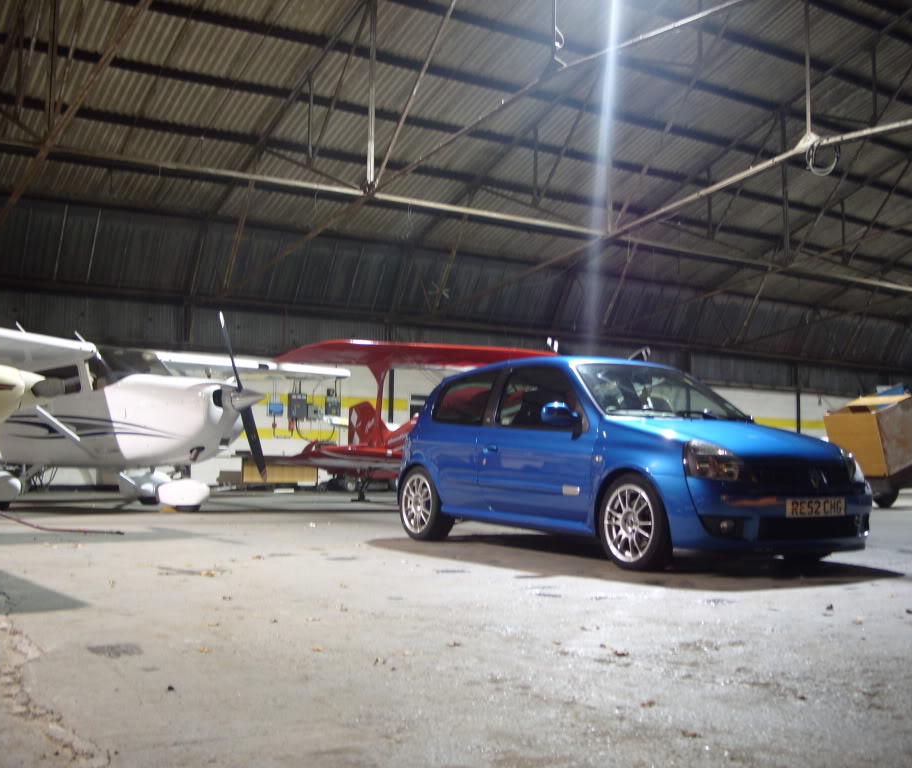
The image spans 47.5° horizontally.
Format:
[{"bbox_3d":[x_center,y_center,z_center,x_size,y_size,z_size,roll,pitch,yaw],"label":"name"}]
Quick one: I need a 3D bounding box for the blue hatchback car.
[{"bbox_3d":[1.063,0.504,7.549,1.710,1.410,3.810,3,-5,-32],"label":"blue hatchback car"}]

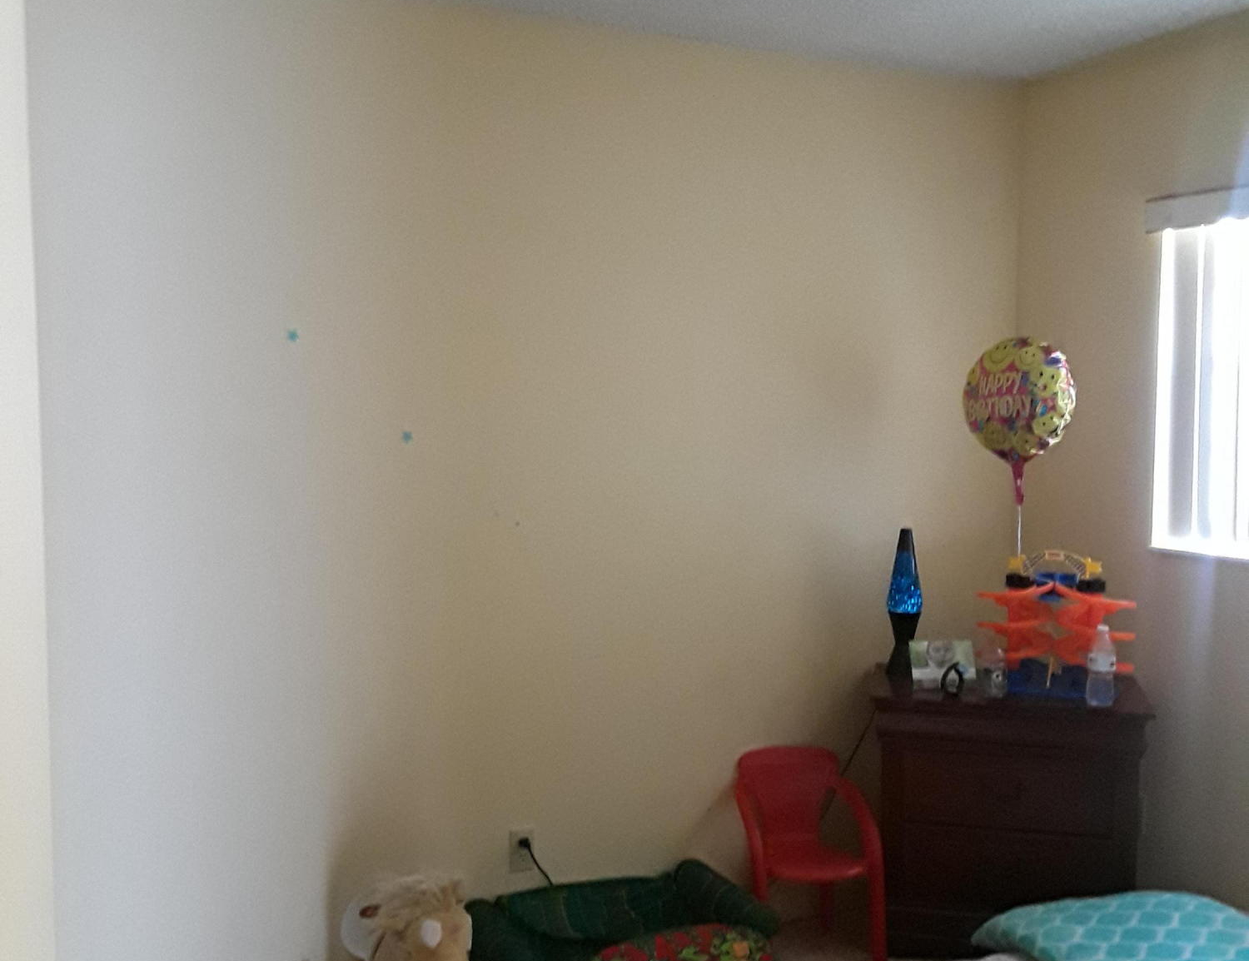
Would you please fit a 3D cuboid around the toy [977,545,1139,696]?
[{"bbox_3d":[1.227,0.389,3.827,0.420,0.385,0.270,1,3,22],"label":"toy"}]

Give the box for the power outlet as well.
[{"bbox_3d":[-0.261,0.961,3.475,0.070,0.115,0.015,-2,3,-28],"label":"power outlet"}]

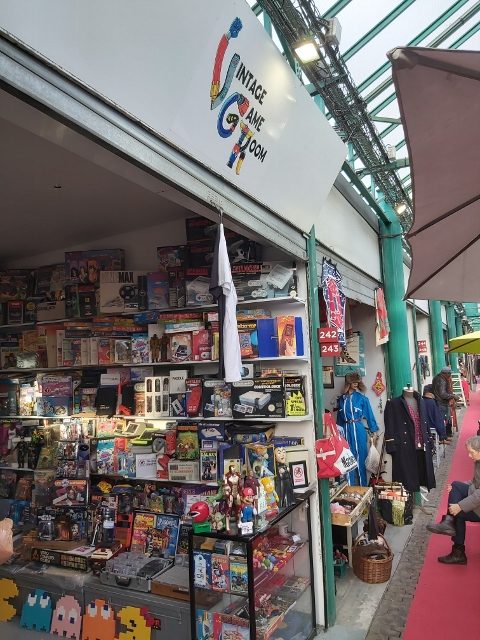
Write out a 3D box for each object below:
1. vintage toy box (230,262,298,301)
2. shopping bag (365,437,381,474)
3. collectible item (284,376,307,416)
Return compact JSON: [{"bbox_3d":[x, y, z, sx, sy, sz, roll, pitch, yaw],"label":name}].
[{"bbox_3d":[0.184,-0.264,3.442,0.450,0.250,0.115,-5,-6,27],"label":"vintage toy box"},{"bbox_3d":[1.521,1.564,5.520,0.160,0.380,0.090,-5,-6,26],"label":"shopping bag"},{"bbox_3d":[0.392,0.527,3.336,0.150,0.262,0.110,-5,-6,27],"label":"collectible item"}]

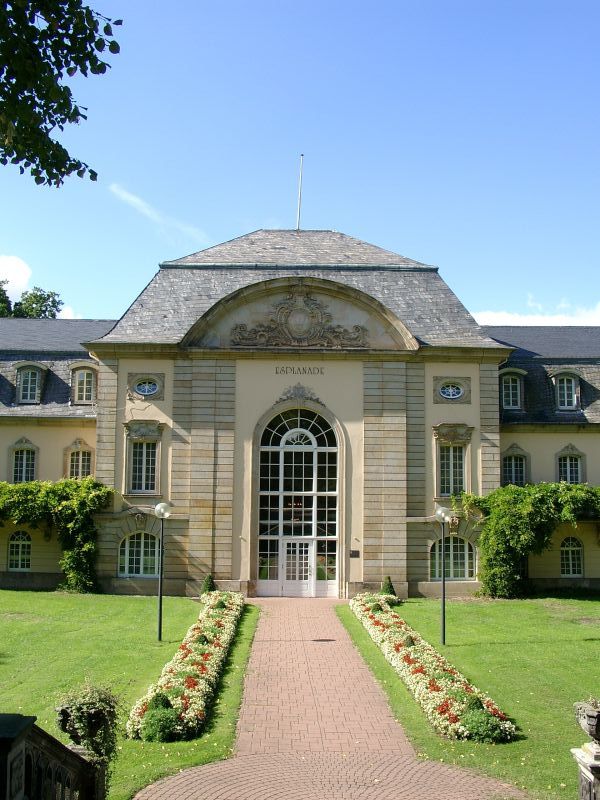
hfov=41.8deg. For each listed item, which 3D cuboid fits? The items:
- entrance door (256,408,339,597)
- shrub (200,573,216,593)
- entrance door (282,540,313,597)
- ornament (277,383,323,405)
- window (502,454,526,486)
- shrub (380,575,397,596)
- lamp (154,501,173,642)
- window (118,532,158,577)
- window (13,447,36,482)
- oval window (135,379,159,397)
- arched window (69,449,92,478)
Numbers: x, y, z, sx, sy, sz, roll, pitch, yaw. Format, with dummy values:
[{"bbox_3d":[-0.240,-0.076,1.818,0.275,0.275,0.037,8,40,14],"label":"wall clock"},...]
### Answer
[{"bbox_3d":[-0.100,4.131,31.927,3.271,7.598,0.300,1,-6,-1],"label":"entrance door"},{"bbox_3d":[-3.904,8.007,33.738,0.580,1.011,0.580,1,-6,-1],"label":"shrub"},{"bbox_3d":[-0.089,6.807,31.668,1.249,2.261,0.150,1,-6,-1],"label":"entrance door"},{"bbox_3d":[-0.024,-0.245,31.950,1.992,0.940,0.250,1,-6,-1],"label":"ornament"},{"bbox_3d":[9.967,3.359,36.529,1.083,1.598,0.200,1,-6,-1],"label":"window"},{"bbox_3d":[3.802,8.098,33.762,0.640,1.011,0.640,1,-6,-1],"label":"shrub"},{"bbox_3d":[-4.047,5.063,23.154,0.440,4.000,0.440,1,-6,-1],"label":"lamp"},{"bbox_3d":[-7.112,6.866,34.777,1.809,1.949,0.200,1,-6,-1],"label":"window"},{"bbox_3d":[-11.759,2.849,33.474,0.996,1.650,0.250,1,-6,-1],"label":"window"},{"bbox_3d":[-6.903,-0.519,35.454,1.125,0.727,0.200,1,-6,-1],"label":"oval window"},{"bbox_3d":[-9.377,2.915,33.505,0.998,1.650,0.250,1,-6,-1],"label":"arched window"}]

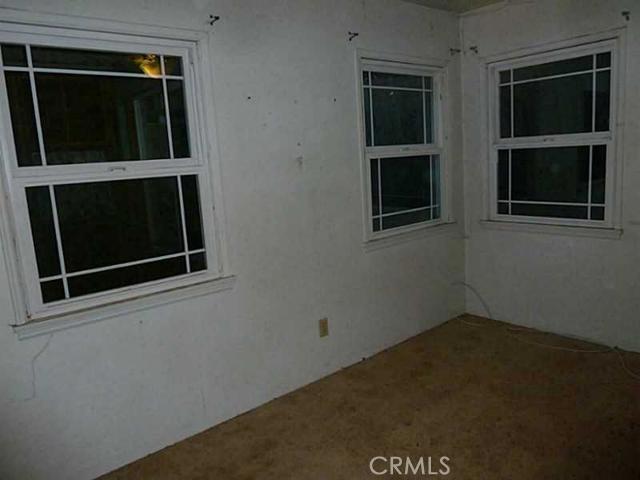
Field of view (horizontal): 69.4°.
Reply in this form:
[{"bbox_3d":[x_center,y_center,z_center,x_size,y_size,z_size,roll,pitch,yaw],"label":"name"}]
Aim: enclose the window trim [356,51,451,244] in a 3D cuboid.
[{"bbox_3d":[0.643,-0.677,3.366,0.992,1.262,0.080,-11,12,-39],"label":"window trim"}]

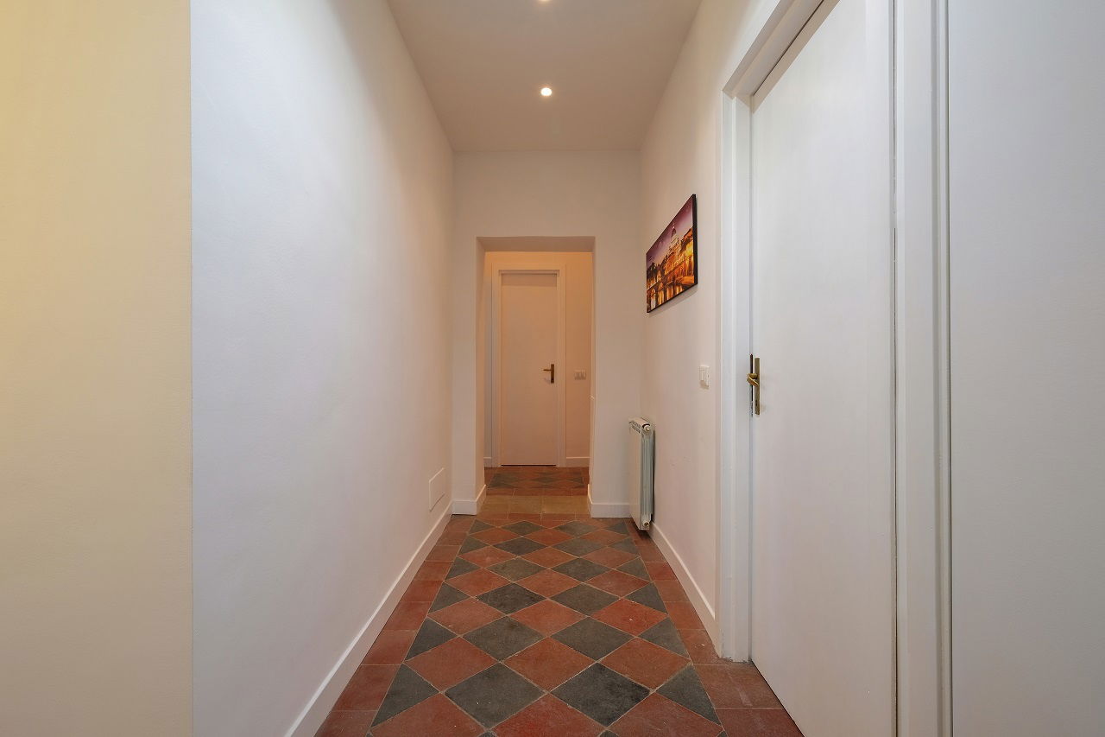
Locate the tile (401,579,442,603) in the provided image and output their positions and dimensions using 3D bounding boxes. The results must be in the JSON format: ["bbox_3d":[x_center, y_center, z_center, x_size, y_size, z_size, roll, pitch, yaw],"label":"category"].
[{"bbox_3d":[-0.638,1.101,2.415,0.156,0.015,0.229,0,0,0],"label":"tile"}]

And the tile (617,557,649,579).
[{"bbox_3d":[0.429,1.095,2.670,0.171,0.015,0.325,0,0,0],"label":"tile"}]

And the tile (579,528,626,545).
[{"bbox_3d":[0.339,1.099,3.190,0.243,0.015,0.243,0,0,45],"label":"tile"}]

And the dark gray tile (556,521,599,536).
[{"bbox_3d":[0.160,1.119,3.406,0.248,0.013,0.248,0,-1,45],"label":"dark gray tile"}]

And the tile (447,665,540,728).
[{"bbox_3d":[-0.194,1.095,1.655,0.243,0.015,0.243,0,0,45],"label":"tile"}]

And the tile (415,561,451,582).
[{"bbox_3d":[-0.635,1.093,2.638,0.154,0.015,0.248,0,0,0],"label":"tile"}]

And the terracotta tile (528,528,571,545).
[{"bbox_3d":[-0.019,1.094,3.174,0.243,0.015,0.243,0,0,45],"label":"terracotta tile"}]

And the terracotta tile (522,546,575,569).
[{"bbox_3d":[-0.018,1.107,2.874,0.248,0.015,0.248,0,0,45],"label":"terracotta tile"}]

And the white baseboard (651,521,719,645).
[{"bbox_3d":[0.641,1.035,2.631,0.015,0.110,1.546,0,0,0],"label":"white baseboard"}]

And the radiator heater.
[{"bbox_3d":[0.598,0.682,3.305,0.085,0.665,0.410,0,0,0],"label":"radiator heater"}]

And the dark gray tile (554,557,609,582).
[{"bbox_3d":[0.161,1.099,2.678,0.243,0.015,0.243,0,0,45],"label":"dark gray tile"}]

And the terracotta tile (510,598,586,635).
[{"bbox_3d":[-0.018,1.104,2.185,0.248,0.015,0.248,0,0,45],"label":"terracotta tile"}]

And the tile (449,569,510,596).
[{"bbox_3d":[-0.377,1.106,2.529,0.248,0.015,0.248,0,0,45],"label":"tile"}]

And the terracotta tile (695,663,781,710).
[{"bbox_3d":[0.634,1.101,1.703,0.217,0.015,0.243,0,0,0],"label":"terracotta tile"}]

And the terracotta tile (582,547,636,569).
[{"bbox_3d":[0.340,1.115,2.884,0.248,0.013,0.248,0,-1,45],"label":"terracotta tile"}]

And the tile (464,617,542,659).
[{"bbox_3d":[-0.195,1.095,1.993,0.243,0.015,0.243,0,0,45],"label":"tile"}]

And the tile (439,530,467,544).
[{"bbox_3d":[-0.650,1.109,3.196,0.156,0.015,0.257,0,0,0],"label":"tile"}]

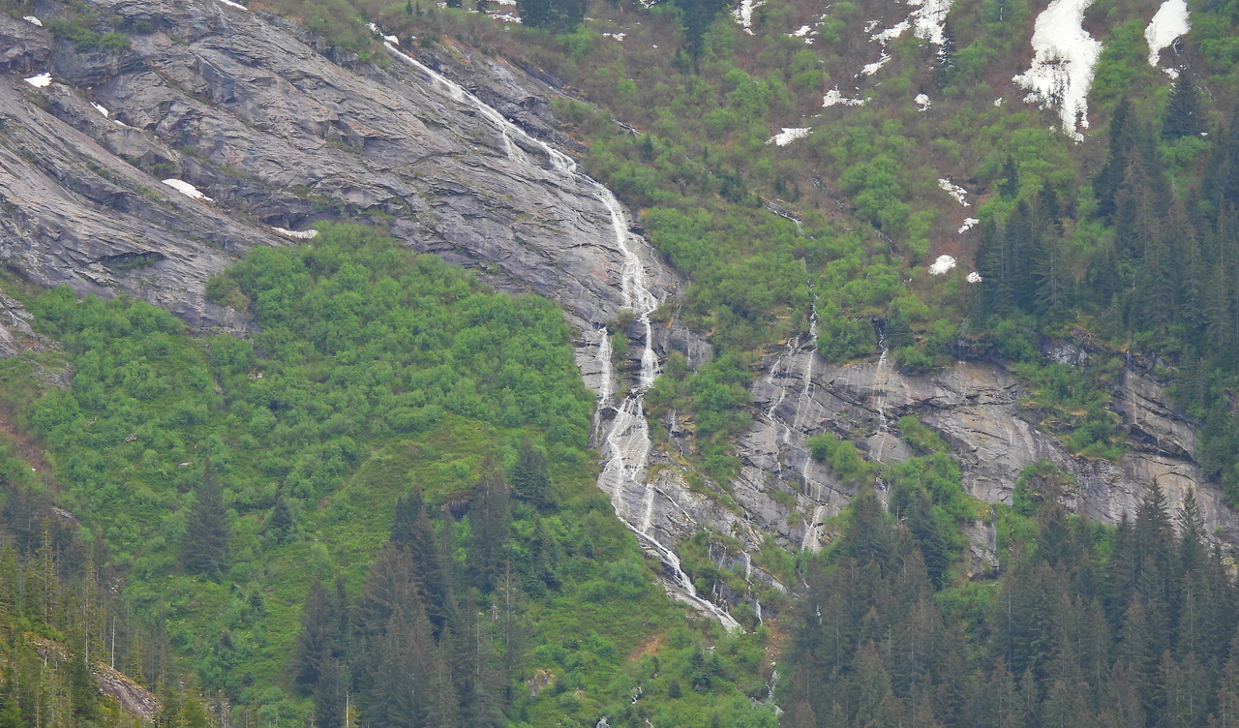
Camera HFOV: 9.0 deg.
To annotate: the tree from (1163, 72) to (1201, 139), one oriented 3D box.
[{"bbox_3d":[117.940,-54.050,1650.000,7.710,13.740,7.710,0,-10,0],"label":"tree"}]

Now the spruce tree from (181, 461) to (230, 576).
[{"bbox_3d":[-71.110,26.800,1350.000,8.300,19.830,8.300,0,-10,0],"label":"spruce tree"}]

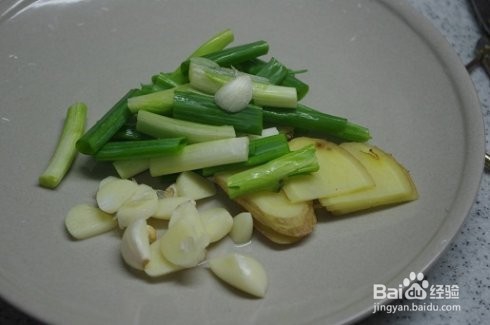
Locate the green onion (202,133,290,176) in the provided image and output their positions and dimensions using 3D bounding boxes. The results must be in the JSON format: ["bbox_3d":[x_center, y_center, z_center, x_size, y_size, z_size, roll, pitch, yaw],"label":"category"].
[{"bbox_3d":[0.001,-0.004,0.428,0.043,0.009,0.010,-17,50,-4],"label":"green onion"}]

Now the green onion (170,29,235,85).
[{"bbox_3d":[-0.021,-0.052,0.427,0.008,0.008,0.040,35,62,28],"label":"green onion"}]

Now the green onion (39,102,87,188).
[{"bbox_3d":[-0.082,-0.009,0.401,0.011,0.009,0.048,6,49,6],"label":"green onion"}]

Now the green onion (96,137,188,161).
[{"bbox_3d":[-0.050,-0.006,0.422,0.043,0.008,0.009,-4,49,-2],"label":"green onion"}]

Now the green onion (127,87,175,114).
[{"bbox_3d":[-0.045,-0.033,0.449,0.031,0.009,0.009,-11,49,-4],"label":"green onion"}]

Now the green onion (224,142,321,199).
[{"bbox_3d":[0.014,0.004,0.416,0.043,0.010,0.011,-18,52,-15],"label":"green onion"}]

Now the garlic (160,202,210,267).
[{"bbox_3d":[-0.027,0.032,0.392,0.019,0.010,0.028,9,79,13],"label":"garlic"}]

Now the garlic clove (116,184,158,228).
[{"bbox_3d":[-0.050,0.021,0.409,0.020,0.012,0.015,-34,54,-11],"label":"garlic clove"}]

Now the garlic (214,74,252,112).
[{"bbox_3d":[-0.005,-0.034,0.427,0.014,0.011,0.024,32,55,22],"label":"garlic"}]

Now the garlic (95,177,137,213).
[{"bbox_3d":[-0.059,0.015,0.409,0.019,0.009,0.016,-27,56,-20],"label":"garlic"}]

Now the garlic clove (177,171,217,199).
[{"bbox_3d":[-0.022,0.010,0.383,0.018,0.007,0.011,9,49,9],"label":"garlic clove"}]

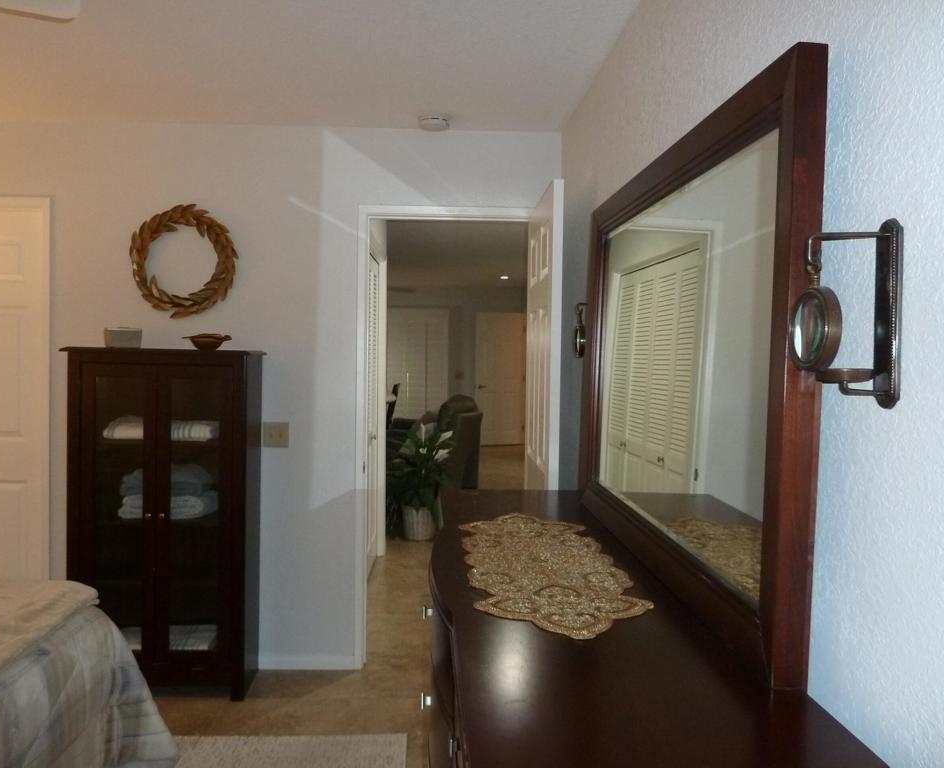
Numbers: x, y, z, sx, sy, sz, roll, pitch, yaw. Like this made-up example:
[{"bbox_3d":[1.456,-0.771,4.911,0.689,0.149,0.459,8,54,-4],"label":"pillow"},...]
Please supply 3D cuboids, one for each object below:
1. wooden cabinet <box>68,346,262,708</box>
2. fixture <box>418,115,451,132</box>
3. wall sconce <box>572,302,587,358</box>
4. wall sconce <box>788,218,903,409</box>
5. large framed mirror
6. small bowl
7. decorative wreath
[{"bbox_3d":[-1.284,0.578,3.145,0.750,1.445,0.315,1,2,-4],"label":"wooden cabinet"},{"bbox_3d":[-0.166,-1.117,3.187,0.132,0.040,0.132,1,2,-4],"label":"fixture"},{"bbox_3d":[0.388,-0.161,2.443,0.113,0.240,0.105,1,2,-4],"label":"wall sconce"},{"bbox_3d":[0.479,-0.090,0.945,0.113,0.242,0.105,1,2,-4],"label":"wall sconce"},{"bbox_3d":[0.430,-0.042,1.729,0.052,0.937,1.330,2,2,-4],"label":"large framed mirror"},{"bbox_3d":[-1.116,-0.177,3.113,0.190,0.070,0.130,1,2,-4],"label":"small bowl"},{"bbox_3d":[-1.258,-0.536,3.235,0.465,0.495,0.050,1,2,-4],"label":"decorative wreath"}]

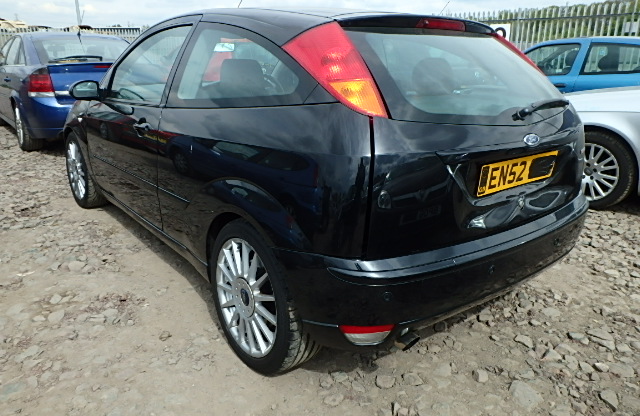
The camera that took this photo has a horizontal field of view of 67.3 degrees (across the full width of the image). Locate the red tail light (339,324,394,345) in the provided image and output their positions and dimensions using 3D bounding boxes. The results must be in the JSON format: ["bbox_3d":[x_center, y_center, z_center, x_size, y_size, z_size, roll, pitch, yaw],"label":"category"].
[{"bbox_3d":[0.141,0.400,1.547,0.185,0.085,0.060,-2,17,-10],"label":"red tail light"}]

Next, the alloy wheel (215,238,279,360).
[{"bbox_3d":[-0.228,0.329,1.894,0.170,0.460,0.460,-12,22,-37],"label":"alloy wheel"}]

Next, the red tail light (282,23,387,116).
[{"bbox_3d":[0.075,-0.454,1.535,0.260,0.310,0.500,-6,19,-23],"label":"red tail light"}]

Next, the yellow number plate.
[{"bbox_3d":[0.732,-0.129,1.769,0.520,0.112,0.015,-12,27,-37],"label":"yellow number plate"}]

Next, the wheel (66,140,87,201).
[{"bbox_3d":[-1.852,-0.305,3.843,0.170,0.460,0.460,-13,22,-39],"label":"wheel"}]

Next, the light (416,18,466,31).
[{"bbox_3d":[0.479,-0.736,1.929,0.300,0.040,0.060,-12,22,-37],"label":"light"}]

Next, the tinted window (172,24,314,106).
[{"bbox_3d":[-0.343,-0.537,1.862,0.080,0.410,0.980,18,-1,-45],"label":"tinted window"}]

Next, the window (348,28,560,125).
[{"bbox_3d":[0.583,-0.514,1.855,1.140,0.100,0.520,-12,61,-37],"label":"window"}]

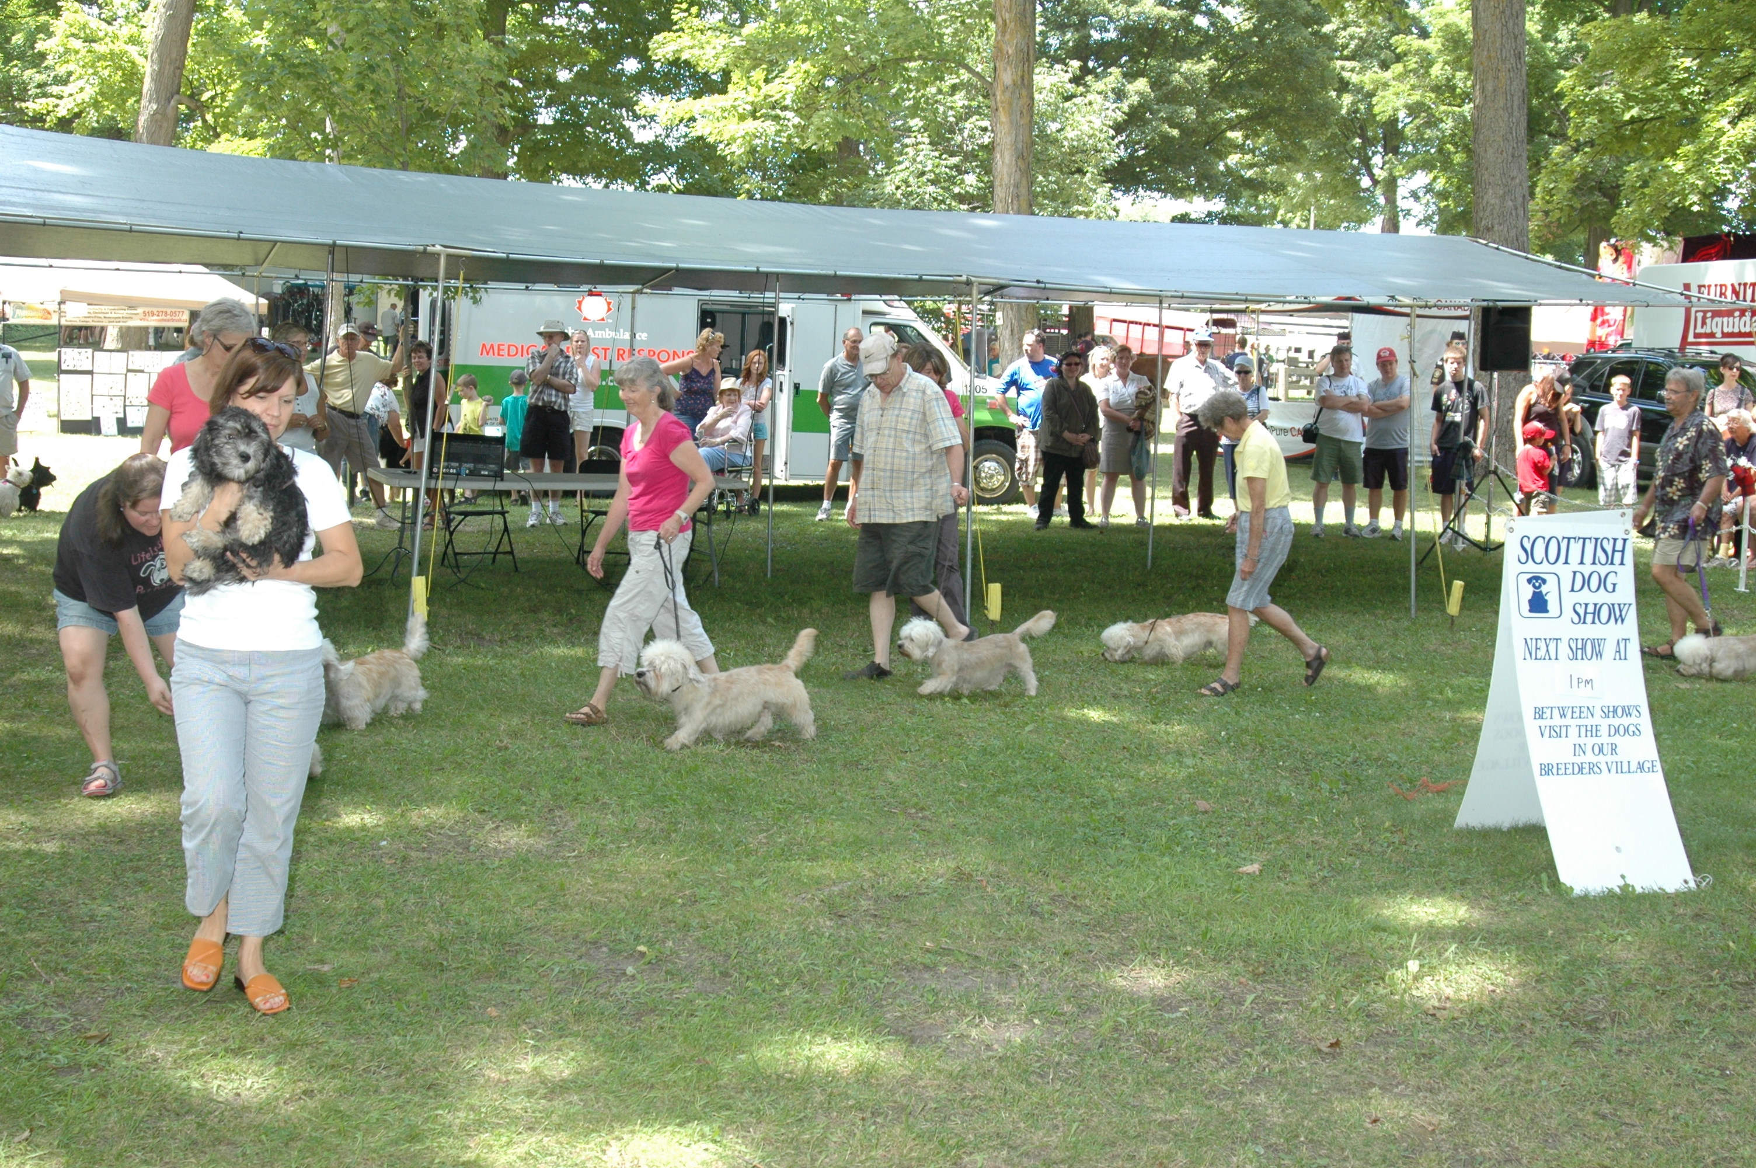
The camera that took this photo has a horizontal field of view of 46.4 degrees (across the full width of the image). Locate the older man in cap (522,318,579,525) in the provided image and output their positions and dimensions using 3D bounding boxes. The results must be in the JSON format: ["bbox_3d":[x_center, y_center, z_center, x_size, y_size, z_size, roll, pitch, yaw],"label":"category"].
[{"bbox_3d":[-2.943,-1.456,18.344,0.560,1.800,0.400,0,7,-7],"label":"older man in cap"}]

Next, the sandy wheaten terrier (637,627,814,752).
[{"bbox_3d":[-0.628,0.426,8.531,0.700,0.470,0.260,-2,8,-25],"label":"sandy wheaten terrier"}]

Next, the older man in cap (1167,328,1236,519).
[{"bbox_3d":[3.195,-1.580,20.093,0.600,1.820,0.360,1,7,0],"label":"older man in cap"}]

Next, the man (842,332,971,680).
[{"bbox_3d":[0.175,-0.423,10.546,0.620,1.700,0.800,6,8,30],"label":"man"}]

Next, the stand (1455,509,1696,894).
[{"bbox_3d":[2.363,0.362,6.895,0.460,1.150,0.850,0,7,-10],"label":"stand"}]

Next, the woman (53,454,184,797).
[{"bbox_3d":[-2.715,0.135,7.476,0.620,1.200,0.760,-4,9,-38],"label":"woman"}]

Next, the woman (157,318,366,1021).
[{"bbox_3d":[-1.565,0.210,5.202,0.500,1.660,0.420,-1,7,-16],"label":"woman"}]

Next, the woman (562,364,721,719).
[{"bbox_3d":[-1.012,-0.220,9.153,0.780,1.580,0.520,-4,9,-39],"label":"woman"}]

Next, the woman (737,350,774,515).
[{"bbox_3d":[-1.151,-1.447,19.206,0.400,1.540,0.340,1,7,-3],"label":"woman"}]

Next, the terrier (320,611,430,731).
[{"bbox_3d":[-2.215,0.391,8.844,0.260,0.440,0.700,5,8,27],"label":"terrier"}]

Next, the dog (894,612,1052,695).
[{"bbox_3d":[0.482,0.339,9.936,0.750,0.400,0.220,1,7,-6],"label":"dog"}]

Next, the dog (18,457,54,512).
[{"bbox_3d":[-7.243,-0.856,17.572,0.220,0.460,0.500,-4,9,-37],"label":"dog"}]

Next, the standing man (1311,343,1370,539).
[{"bbox_3d":[4.303,-1.341,18.947,0.550,1.750,0.400,3,7,13],"label":"standing man"}]

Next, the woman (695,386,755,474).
[{"bbox_3d":[-1.421,-1.295,18.819,0.780,1.200,0.540,-5,9,-41],"label":"woman"}]

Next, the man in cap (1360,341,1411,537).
[{"bbox_3d":[4.736,-1.329,18.997,0.480,1.750,0.380,4,7,19],"label":"man in cap"}]

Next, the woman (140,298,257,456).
[{"bbox_3d":[-2.951,-0.362,9.005,0.520,1.770,0.400,-4,9,-38],"label":"woman"}]

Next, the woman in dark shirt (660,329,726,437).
[{"bbox_3d":[-1.776,-1.582,19.601,0.600,1.710,0.420,-4,8,-35],"label":"woman in dark shirt"}]

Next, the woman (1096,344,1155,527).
[{"bbox_3d":[2.314,-1.375,18.848,0.550,1.660,0.420,2,7,7],"label":"woman"}]

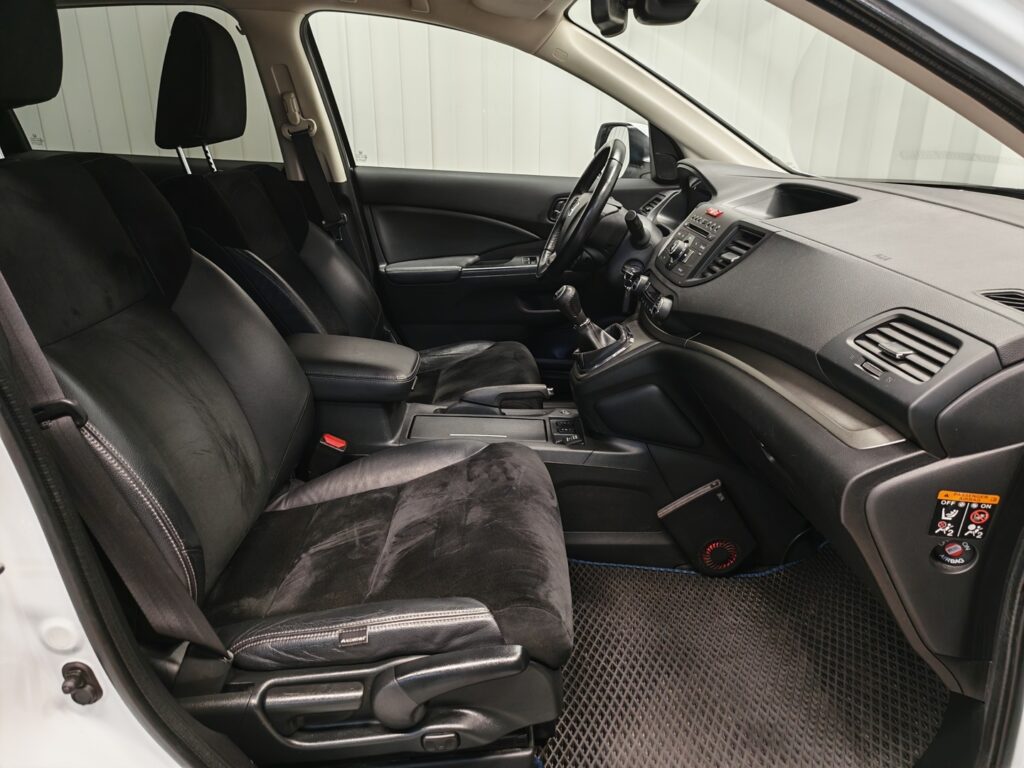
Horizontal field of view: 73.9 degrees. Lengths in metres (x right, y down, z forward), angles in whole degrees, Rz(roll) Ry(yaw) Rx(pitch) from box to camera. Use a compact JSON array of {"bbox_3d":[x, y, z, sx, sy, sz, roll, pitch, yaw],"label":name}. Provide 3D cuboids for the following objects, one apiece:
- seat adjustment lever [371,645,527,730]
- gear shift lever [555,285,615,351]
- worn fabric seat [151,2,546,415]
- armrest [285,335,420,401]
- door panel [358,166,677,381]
[{"bbox_3d":[-0.061,0.324,0.728,0.160,0.062,0.042,-16,18,4],"label":"seat adjustment lever"},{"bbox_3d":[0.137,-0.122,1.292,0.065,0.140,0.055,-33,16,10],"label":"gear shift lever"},{"bbox_3d":[-0.350,-0.290,1.607,0.870,1.050,0.530,0,19,-1],"label":"worn fabric seat"},{"bbox_3d":[-0.344,-0.034,1.299,0.330,0.090,0.190,0,19,-1],"label":"armrest"},{"bbox_3d":[0.030,-0.308,1.935,0.940,0.590,0.140,0,19,-1],"label":"door panel"}]

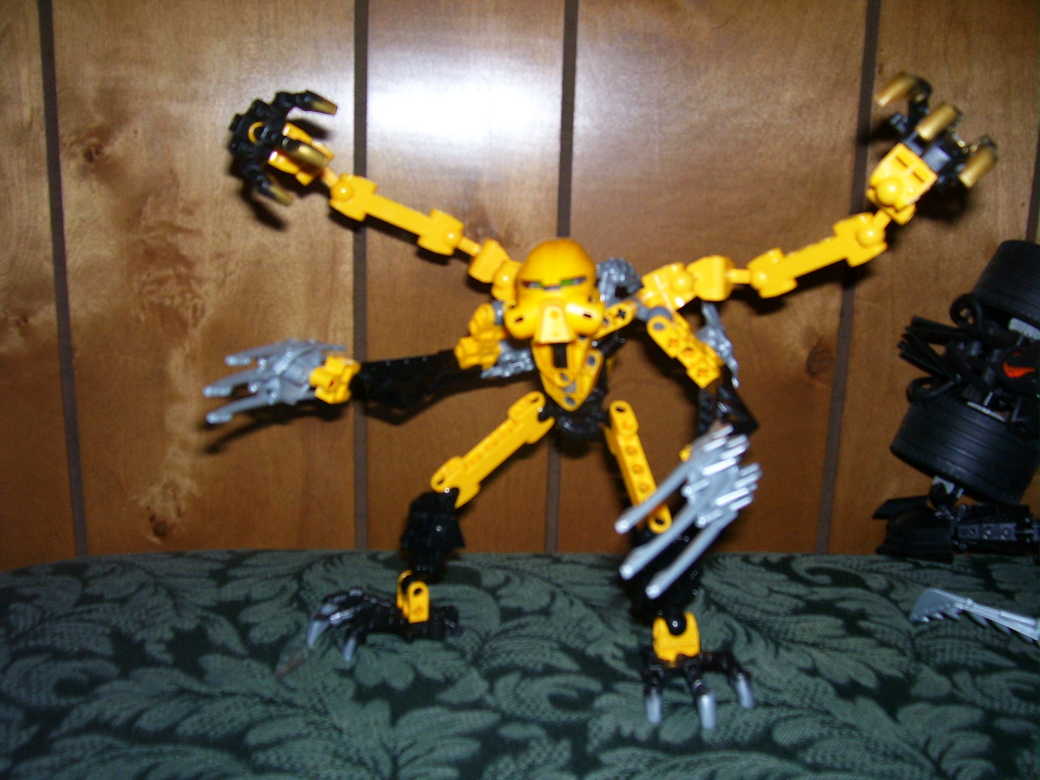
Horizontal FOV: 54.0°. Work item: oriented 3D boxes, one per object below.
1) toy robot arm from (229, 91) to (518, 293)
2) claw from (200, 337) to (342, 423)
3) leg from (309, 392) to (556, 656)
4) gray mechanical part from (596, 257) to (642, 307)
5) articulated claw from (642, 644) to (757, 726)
[{"bbox_3d":[-0.054,-0.077,0.400,0.133,0.042,0.054,26,0,-2],"label":"toy robot arm"},{"bbox_3d":[-0.093,-0.004,0.387,0.055,0.027,0.021,-15,6,-21],"label":"claw"},{"bbox_3d":[-0.033,0.048,0.388,0.092,0.093,0.037,0,12,-10],"label":"leg"},{"bbox_3d":[0.039,-0.042,0.403,0.020,0.021,0.020,1,12,-5],"label":"gray mechanical part"},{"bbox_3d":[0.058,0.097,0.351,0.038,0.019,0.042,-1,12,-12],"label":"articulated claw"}]

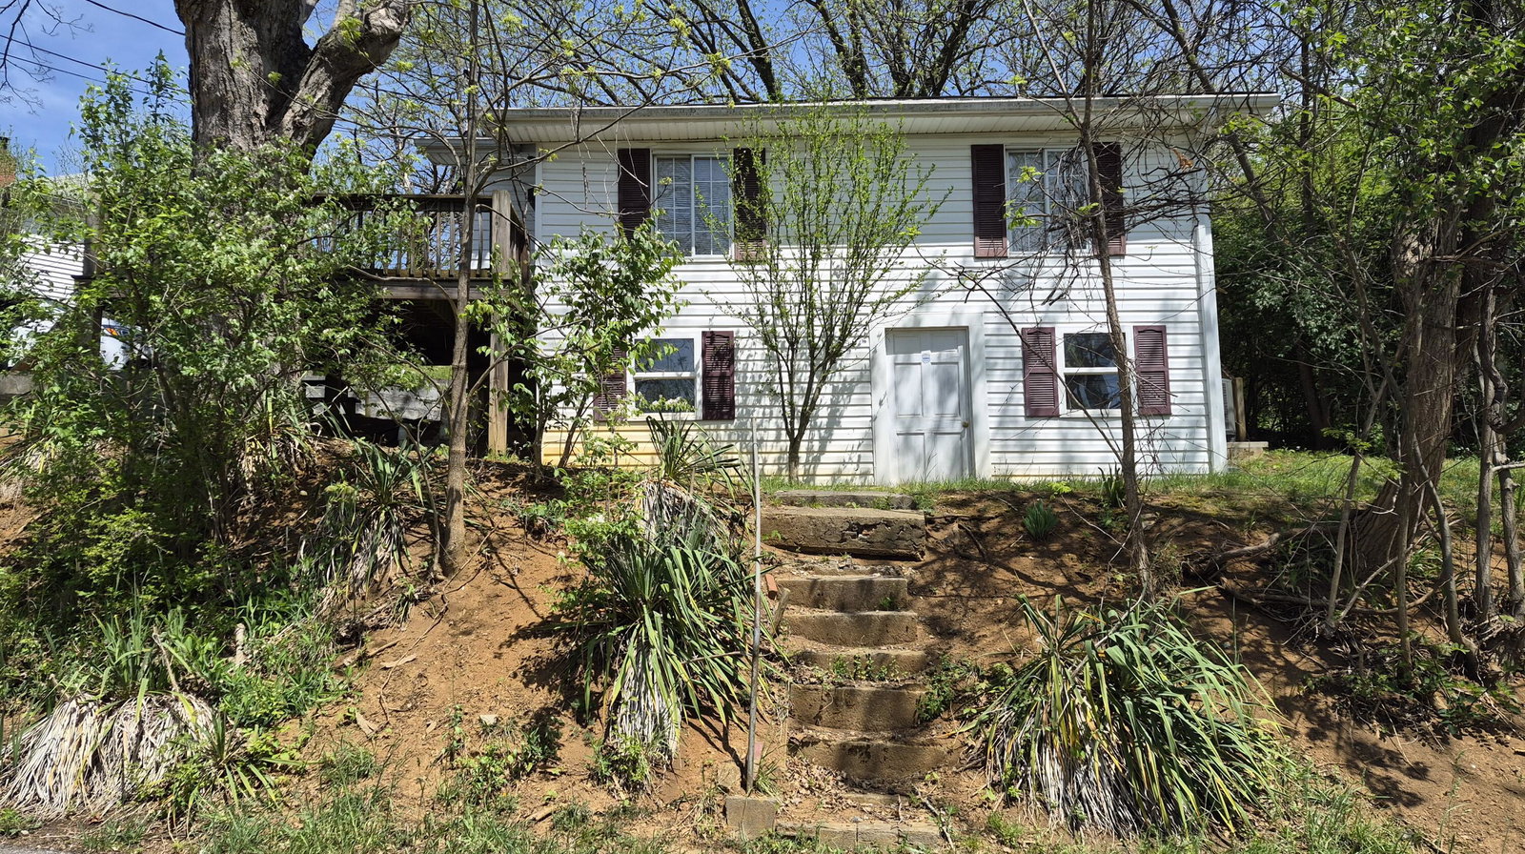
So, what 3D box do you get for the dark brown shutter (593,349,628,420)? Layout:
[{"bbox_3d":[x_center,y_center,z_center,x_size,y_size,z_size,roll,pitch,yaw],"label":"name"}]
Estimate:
[{"bbox_3d":[-1.716,-0.561,11.450,0.373,1.000,0.040,-1,-4,-1],"label":"dark brown shutter"}]

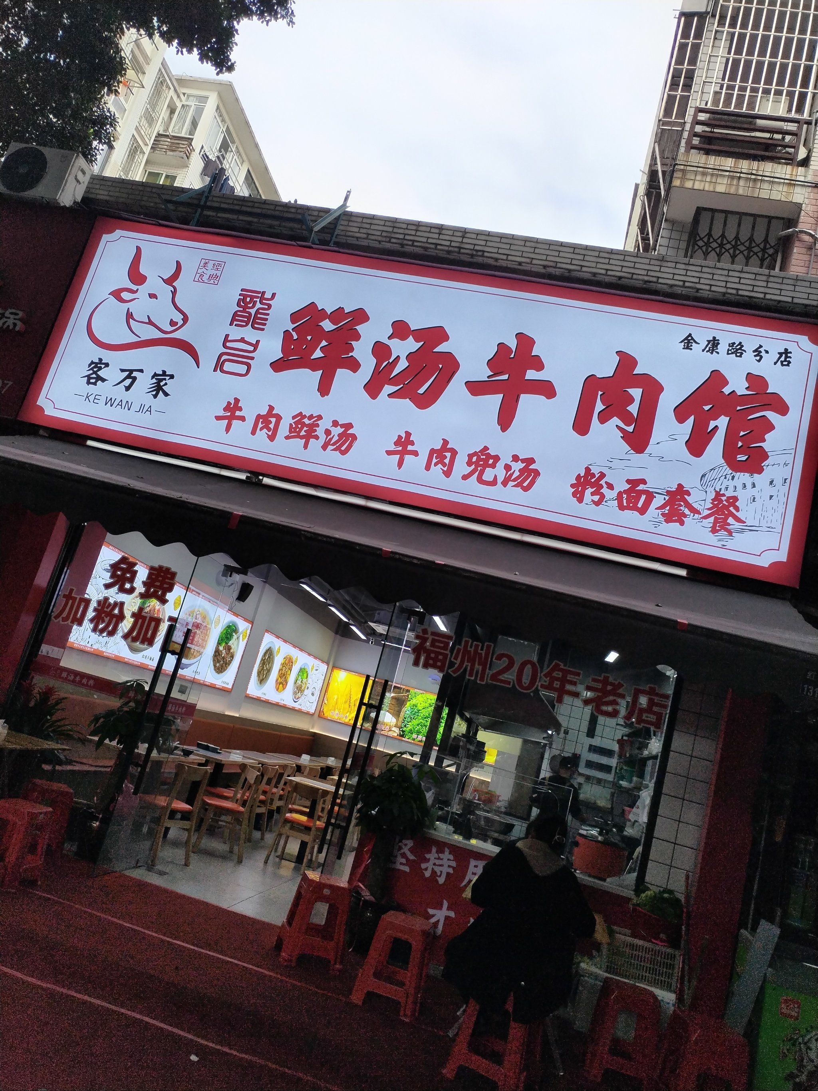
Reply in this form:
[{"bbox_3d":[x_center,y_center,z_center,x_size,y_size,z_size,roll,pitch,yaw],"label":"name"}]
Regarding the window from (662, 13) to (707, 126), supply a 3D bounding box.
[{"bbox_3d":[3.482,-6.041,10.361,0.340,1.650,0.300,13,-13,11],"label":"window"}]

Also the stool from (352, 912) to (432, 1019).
[{"bbox_3d":[-0.078,2.424,4.777,0.360,0.465,0.340,13,-13,8],"label":"stool"}]

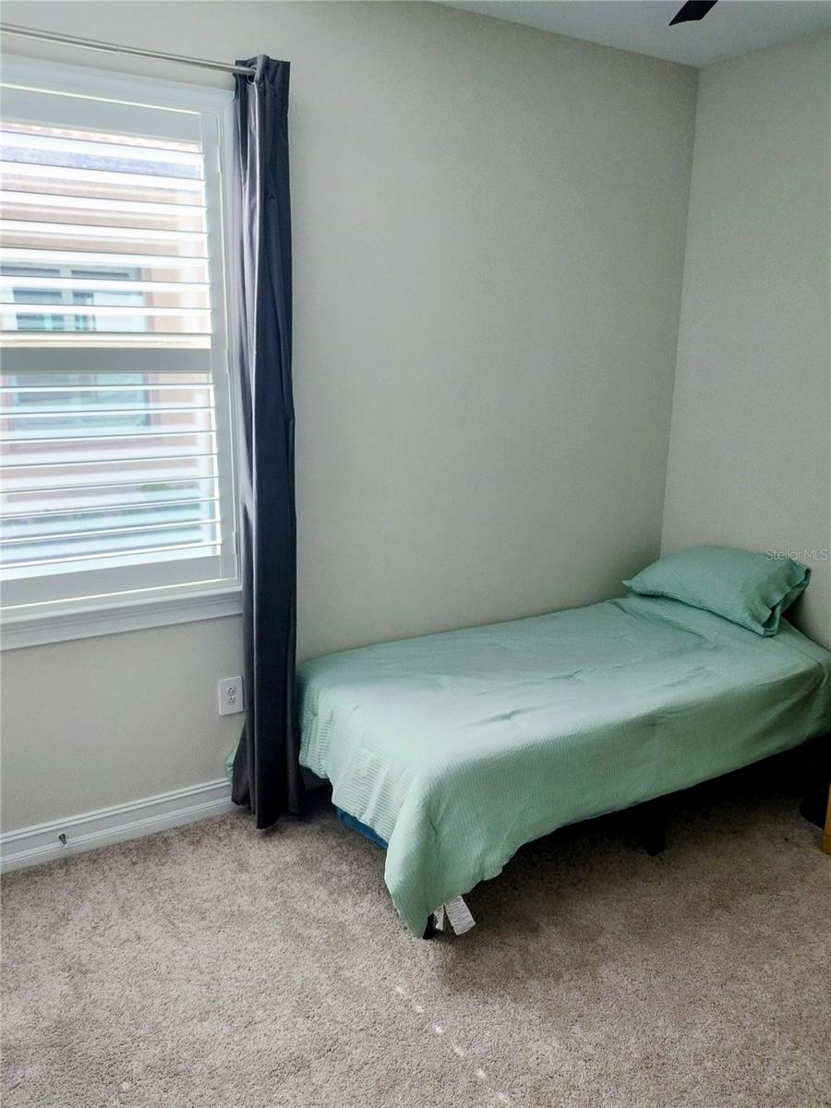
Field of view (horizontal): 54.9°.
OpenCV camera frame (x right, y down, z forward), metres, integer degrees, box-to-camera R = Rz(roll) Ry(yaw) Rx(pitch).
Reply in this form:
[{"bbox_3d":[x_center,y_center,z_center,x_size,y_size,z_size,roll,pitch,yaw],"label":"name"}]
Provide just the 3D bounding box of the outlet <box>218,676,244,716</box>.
[{"bbox_3d":[-0.656,0.507,2.857,0.080,0.129,0.010,-7,17,-28],"label":"outlet"}]

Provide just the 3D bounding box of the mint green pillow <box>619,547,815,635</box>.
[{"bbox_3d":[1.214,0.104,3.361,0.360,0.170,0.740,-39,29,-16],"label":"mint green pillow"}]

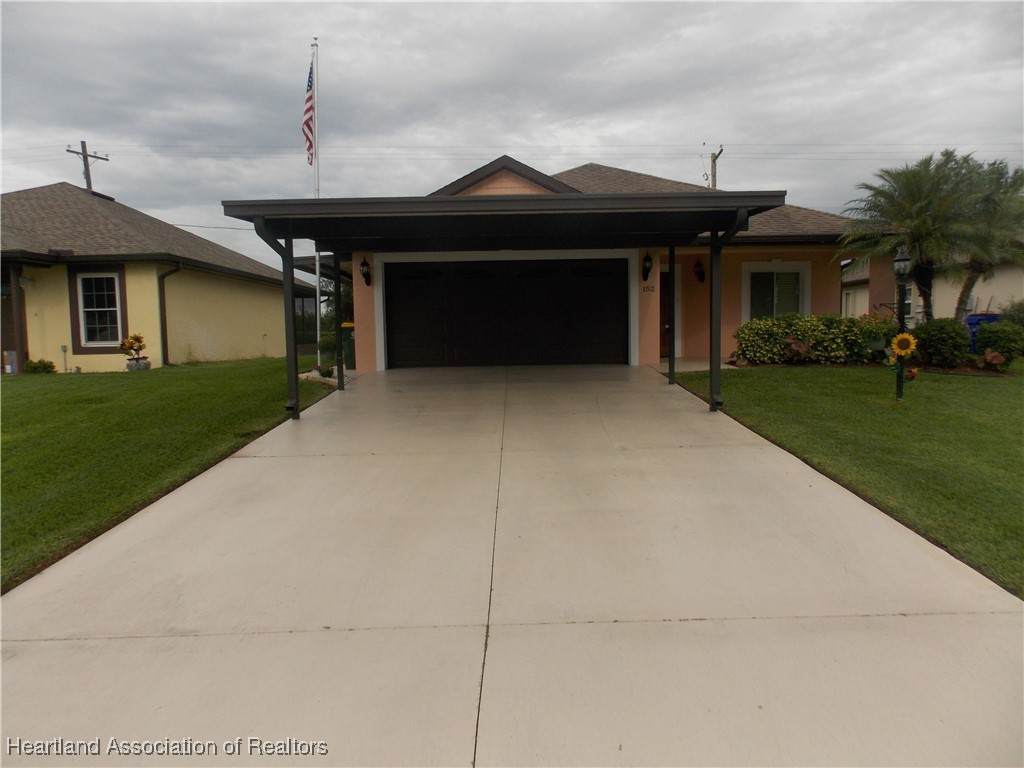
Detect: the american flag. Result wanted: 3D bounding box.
[{"bbox_3d":[-3.820,-5.108,12.848,0.260,2.022,0.220,-2,4,-11],"label":"american flag"}]

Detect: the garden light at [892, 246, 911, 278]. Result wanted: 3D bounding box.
[{"bbox_3d":[5.311,-1.655,9.270,0.215,0.440,0.215,-1,4,0],"label":"garden light"}]

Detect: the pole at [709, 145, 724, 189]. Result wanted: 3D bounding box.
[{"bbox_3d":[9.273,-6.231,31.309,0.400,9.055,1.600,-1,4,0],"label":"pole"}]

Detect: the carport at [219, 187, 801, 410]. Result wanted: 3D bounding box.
[{"bbox_3d":[-0.090,-1.129,10.419,6.650,2.835,4.950,-1,4,0],"label":"carport"}]

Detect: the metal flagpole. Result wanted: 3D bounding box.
[{"bbox_3d":[-3.693,-3.401,12.936,0.100,6.253,0.100,0,3,0],"label":"metal flagpole"}]

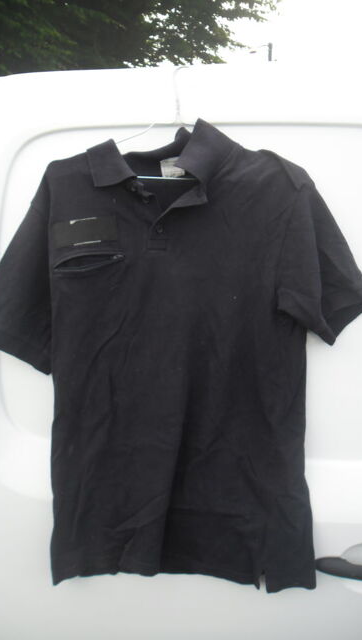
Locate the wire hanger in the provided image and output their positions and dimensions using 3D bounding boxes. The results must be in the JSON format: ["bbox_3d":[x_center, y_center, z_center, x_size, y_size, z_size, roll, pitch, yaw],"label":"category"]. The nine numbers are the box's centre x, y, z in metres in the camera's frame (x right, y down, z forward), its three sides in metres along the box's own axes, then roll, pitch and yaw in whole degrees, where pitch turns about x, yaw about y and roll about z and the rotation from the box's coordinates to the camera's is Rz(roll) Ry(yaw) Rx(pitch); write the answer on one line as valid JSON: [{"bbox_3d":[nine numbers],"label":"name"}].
[{"bbox_3d":[-0.006,-0.344,0.870,0.400,0.190,0.030,0,3,3],"label":"wire hanger"}]

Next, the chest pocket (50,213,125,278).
[{"bbox_3d":[-0.155,-0.124,0.830,0.124,0.108,0.020,0,3,5],"label":"chest pocket"}]

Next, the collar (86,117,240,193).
[{"bbox_3d":[-0.031,-0.279,0.840,0.245,0.120,0.100,0,3,3],"label":"collar"}]

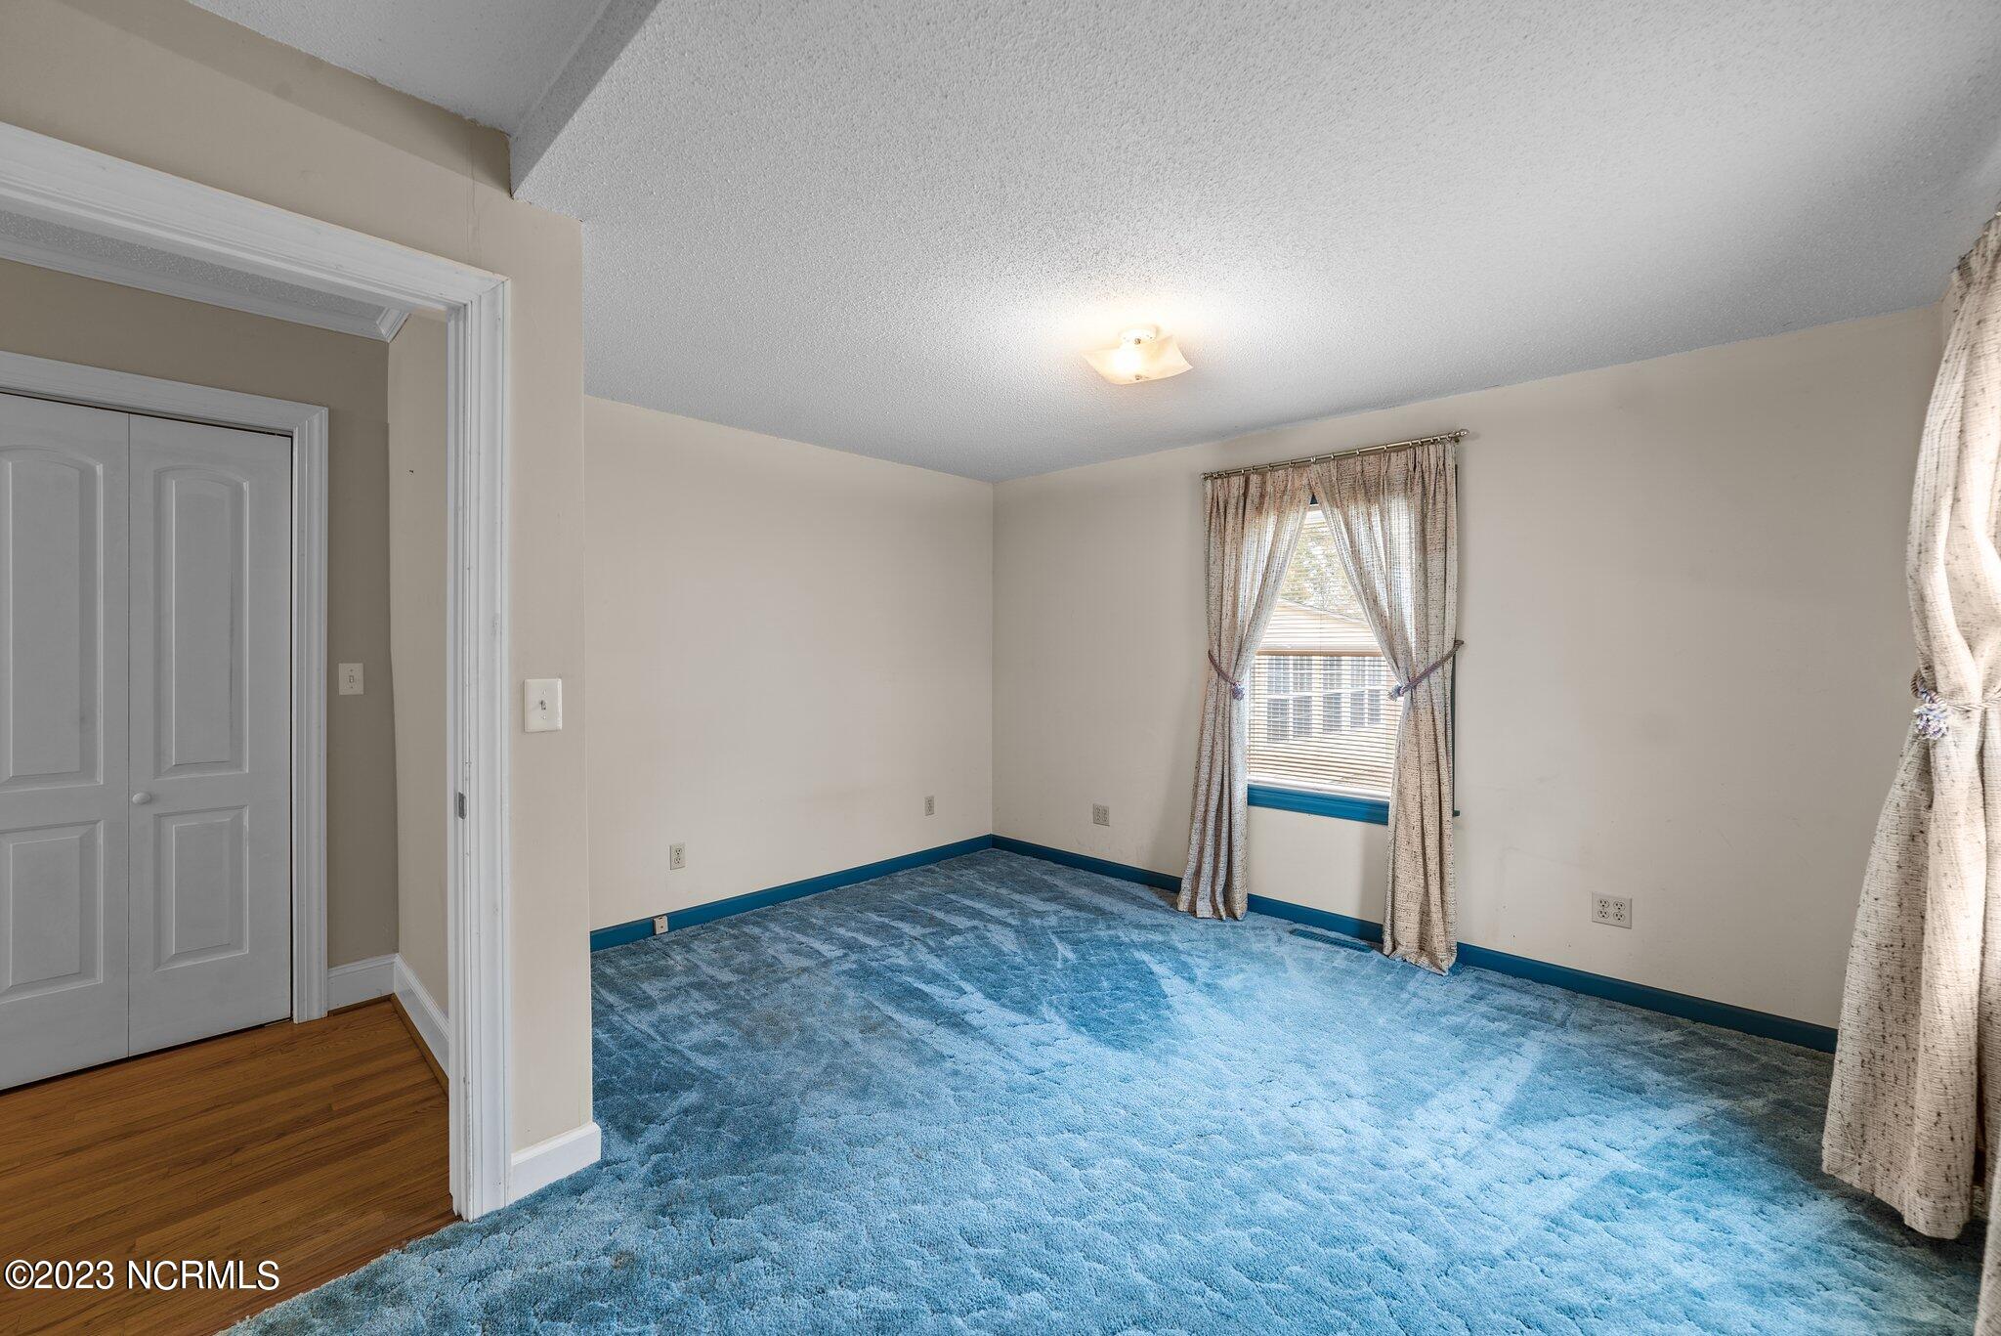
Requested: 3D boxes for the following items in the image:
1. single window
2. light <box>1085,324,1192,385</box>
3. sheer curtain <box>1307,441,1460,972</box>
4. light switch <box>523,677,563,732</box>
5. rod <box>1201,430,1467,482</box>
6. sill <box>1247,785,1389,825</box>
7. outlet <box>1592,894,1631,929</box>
[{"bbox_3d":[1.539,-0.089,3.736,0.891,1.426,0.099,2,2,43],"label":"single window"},{"bbox_3d":[0.478,-1.081,2.645,0.307,0.117,0.307,1,2,33],"label":"light"},{"bbox_3d":[1.677,0.156,3.471,0.639,2.218,0.148,2,2,43],"label":"sheer curtain"},{"bbox_3d":[-1.109,0.091,1.890,0.010,0.125,0.081,2,2,43],"label":"light switch"},{"bbox_3d":[1.491,-0.983,3.633,1.218,0.044,0.079,2,2,43],"label":"rod"},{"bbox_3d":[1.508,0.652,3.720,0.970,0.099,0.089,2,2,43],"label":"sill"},{"bbox_3d":[2.343,0.931,2.980,0.117,0.115,0.008,2,2,43],"label":"outlet"}]

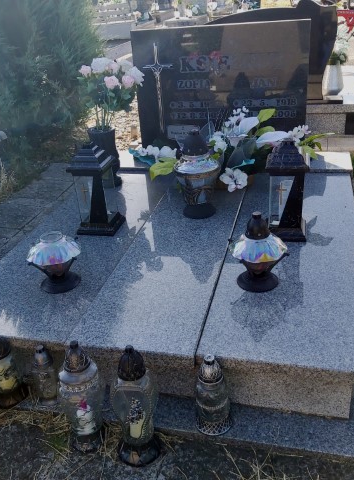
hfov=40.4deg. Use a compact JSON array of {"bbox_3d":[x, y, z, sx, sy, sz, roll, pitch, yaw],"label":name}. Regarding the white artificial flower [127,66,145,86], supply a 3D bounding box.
[{"bbox_3d":[-0.205,-0.826,2.428,0.092,0.080,0.090,-5,28,0],"label":"white artificial flower"}]

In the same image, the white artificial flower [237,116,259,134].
[{"bbox_3d":[0.359,-0.575,2.414,0.110,0.080,0.090,-5,28,0],"label":"white artificial flower"}]

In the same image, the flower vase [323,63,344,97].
[{"bbox_3d":[1.253,-1.285,3.848,0.150,0.240,0.150,-5,28,0],"label":"flower vase"}]

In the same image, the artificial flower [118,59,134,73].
[{"bbox_3d":[-0.266,-0.902,2.486,0.085,0.070,0.080,-8,28,-3],"label":"artificial flower"}]

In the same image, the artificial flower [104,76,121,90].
[{"bbox_3d":[-0.320,-0.777,2.386,0.080,0.068,0.075,-5,28,0],"label":"artificial flower"}]

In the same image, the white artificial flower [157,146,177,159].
[{"bbox_3d":[-0.052,-0.479,2.630,0.105,0.065,0.075,-6,28,0],"label":"white artificial flower"}]

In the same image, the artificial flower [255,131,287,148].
[{"bbox_3d":[0.470,-0.500,2.393,0.150,0.070,0.085,-5,28,0],"label":"artificial flower"}]

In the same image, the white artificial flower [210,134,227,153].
[{"bbox_3d":[0.213,-0.496,2.471,0.090,0.110,0.080,-3,29,5],"label":"white artificial flower"}]

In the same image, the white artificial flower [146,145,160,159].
[{"bbox_3d":[-0.136,-0.491,2.670,0.070,0.060,0.060,-5,28,0],"label":"white artificial flower"}]

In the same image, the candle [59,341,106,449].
[{"bbox_3d":[-0.268,0.441,1.350,0.118,0.375,0.118,-5,28,0],"label":"candle"}]

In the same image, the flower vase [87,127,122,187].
[{"bbox_3d":[-0.405,-0.476,2.740,0.155,0.305,0.155,2,29,15],"label":"flower vase"}]

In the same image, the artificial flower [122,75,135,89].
[{"bbox_3d":[-0.249,-0.814,2.469,0.073,0.070,0.073,-8,28,-3],"label":"artificial flower"}]

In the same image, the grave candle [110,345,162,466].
[{"bbox_3d":[-0.114,0.445,1.308,0.122,0.380,0.120,-5,28,0],"label":"grave candle"}]

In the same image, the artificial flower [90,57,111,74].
[{"bbox_3d":[-0.393,-0.897,2.472,0.110,0.085,0.100,-9,29,-6],"label":"artificial flower"}]

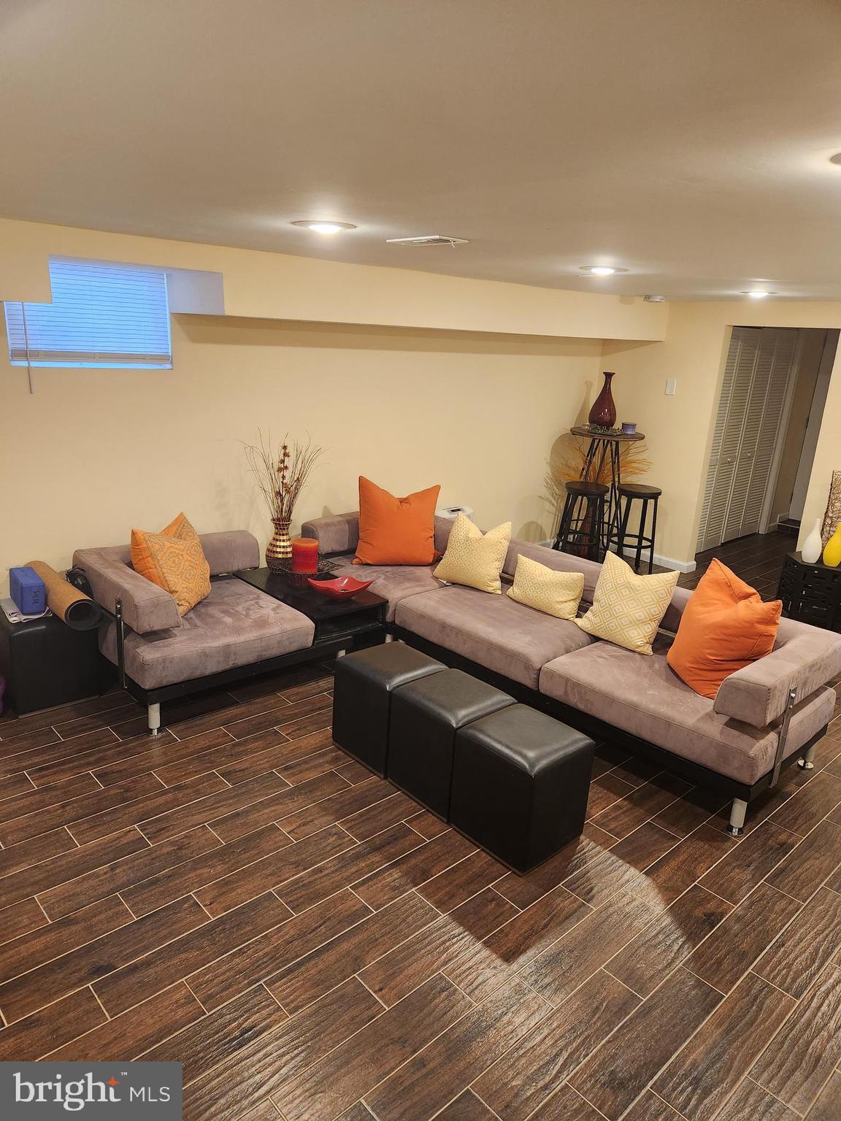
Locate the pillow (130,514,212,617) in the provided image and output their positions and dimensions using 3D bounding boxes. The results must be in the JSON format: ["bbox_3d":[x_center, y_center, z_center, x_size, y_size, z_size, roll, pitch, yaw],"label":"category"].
[{"bbox_3d":[-1.254,0.004,3.855,0.150,0.450,0.450,-20,13,13],"label":"pillow"}]

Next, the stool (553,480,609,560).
[{"bbox_3d":[1.334,-0.236,6.136,0.370,0.730,0.370,-12,23,-41],"label":"stool"}]

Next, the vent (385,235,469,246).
[{"bbox_3d":[0.022,-1.144,2.673,0.147,0.020,0.328,-12,23,-41],"label":"vent"}]

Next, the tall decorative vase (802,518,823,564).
[{"bbox_3d":[2.810,-0.143,5.285,0.139,0.327,0.139,-12,23,-41],"label":"tall decorative vase"}]

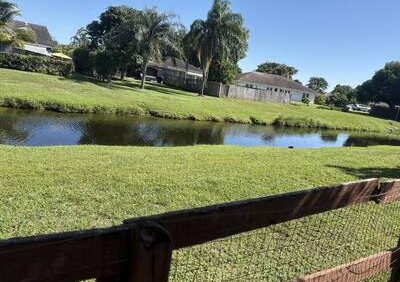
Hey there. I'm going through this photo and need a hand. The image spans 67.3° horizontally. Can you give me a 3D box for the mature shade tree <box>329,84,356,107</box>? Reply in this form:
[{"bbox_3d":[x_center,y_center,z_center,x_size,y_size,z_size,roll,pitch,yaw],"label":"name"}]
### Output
[{"bbox_3d":[32.810,-10.590,70.240,6.500,5.450,6.500,9,13,0],"label":"mature shade tree"}]

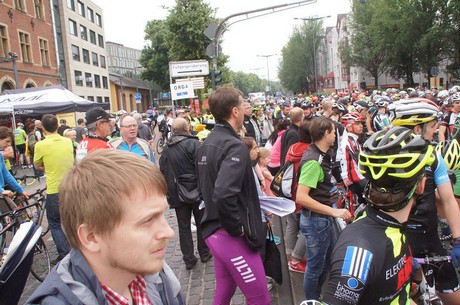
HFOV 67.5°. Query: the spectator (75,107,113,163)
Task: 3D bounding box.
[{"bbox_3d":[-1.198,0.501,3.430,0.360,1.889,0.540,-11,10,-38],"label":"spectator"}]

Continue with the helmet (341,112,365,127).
[{"bbox_3d":[1.482,-0.404,4.150,0.290,0.170,0.210,-2,9,16],"label":"helmet"}]

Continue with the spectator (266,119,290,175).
[{"bbox_3d":[0.803,0.316,4.808,0.360,1.572,0.480,-11,10,-38],"label":"spectator"}]

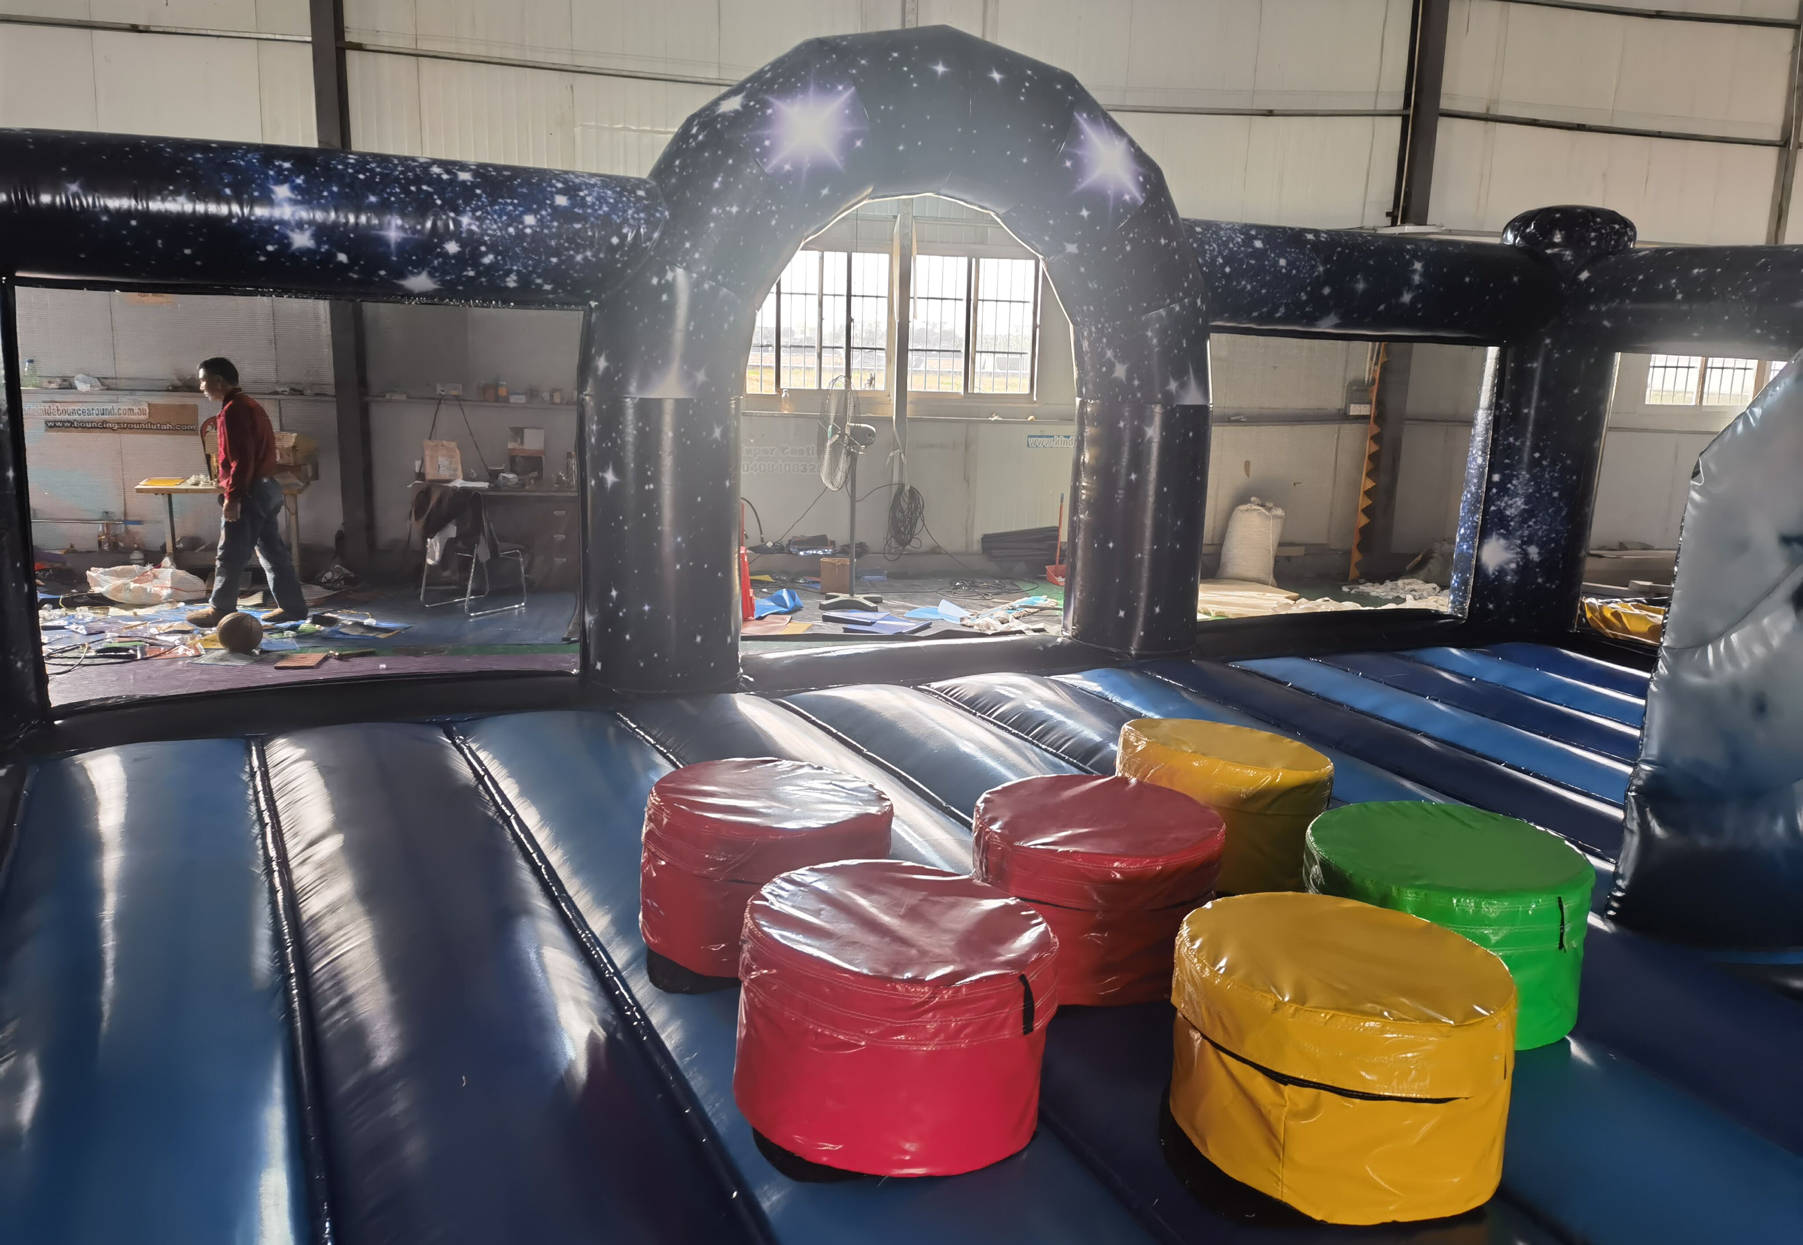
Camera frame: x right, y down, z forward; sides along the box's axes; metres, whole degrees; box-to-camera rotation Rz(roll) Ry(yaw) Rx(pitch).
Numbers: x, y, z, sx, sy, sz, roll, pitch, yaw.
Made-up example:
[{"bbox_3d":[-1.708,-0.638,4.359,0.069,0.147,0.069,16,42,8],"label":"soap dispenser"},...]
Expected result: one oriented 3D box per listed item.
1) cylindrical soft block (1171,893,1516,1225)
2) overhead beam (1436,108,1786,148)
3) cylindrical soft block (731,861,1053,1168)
[{"bbox_3d":[0.818,0.791,2.662,0.615,0.350,0.615,2,12,0],"label":"cylindrical soft block"},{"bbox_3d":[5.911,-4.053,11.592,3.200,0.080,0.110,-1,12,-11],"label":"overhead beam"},{"bbox_3d":[-0.009,0.762,2.814,0.615,0.368,0.615,2,12,0],"label":"cylindrical soft block"}]

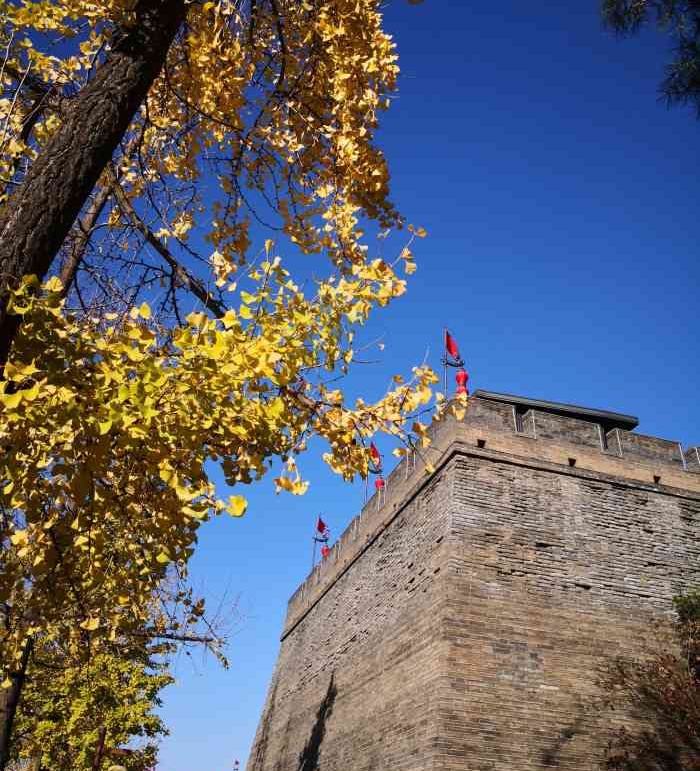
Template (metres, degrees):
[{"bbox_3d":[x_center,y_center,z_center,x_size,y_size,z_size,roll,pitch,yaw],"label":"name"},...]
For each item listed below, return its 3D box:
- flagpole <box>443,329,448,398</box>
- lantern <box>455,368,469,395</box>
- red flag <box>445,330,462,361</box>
[{"bbox_3d":[2.913,0.144,22.046,0.080,4.700,0.080,12,-34,-12],"label":"flagpole"},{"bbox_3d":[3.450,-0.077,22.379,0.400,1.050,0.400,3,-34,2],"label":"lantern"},{"bbox_3d":[3.283,-1.269,23.083,0.550,1.100,0.150,12,-34,-12],"label":"red flag"}]

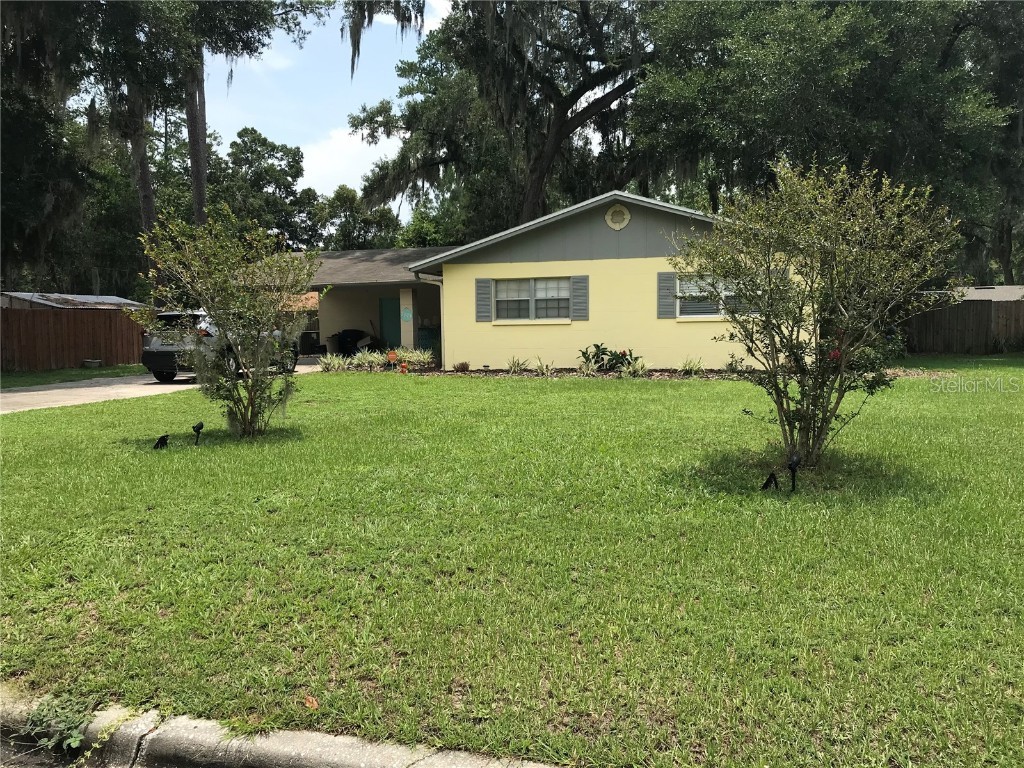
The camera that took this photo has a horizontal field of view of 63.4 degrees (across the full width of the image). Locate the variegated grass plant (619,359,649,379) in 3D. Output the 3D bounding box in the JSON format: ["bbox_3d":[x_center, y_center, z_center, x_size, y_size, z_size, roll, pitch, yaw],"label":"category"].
[{"bbox_3d":[2.601,-0.334,17.584,0.612,0.405,0.579,1,5,16],"label":"variegated grass plant"}]

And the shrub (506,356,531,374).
[{"bbox_3d":[0.145,-0.412,18.438,0.497,0.393,0.470,1,5,16],"label":"shrub"}]

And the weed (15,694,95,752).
[{"bbox_3d":[-1.668,1.234,3.020,0.250,0.130,0.190,1,5,16],"label":"weed"}]

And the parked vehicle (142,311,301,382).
[{"bbox_3d":[-7.116,-1.017,20.822,1.860,1.690,4.630,1,5,14],"label":"parked vehicle"}]

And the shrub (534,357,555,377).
[{"bbox_3d":[0.731,-0.396,18.219,0.419,0.432,0.397,1,5,16],"label":"shrub"}]

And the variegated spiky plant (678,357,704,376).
[{"bbox_3d":[3.776,-0.362,17.401,0.498,0.401,0.471,1,5,16],"label":"variegated spiky plant"}]

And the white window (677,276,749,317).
[{"bbox_3d":[4.550,-1.910,17.880,1.880,0.980,0.120,1,5,16],"label":"white window"}]

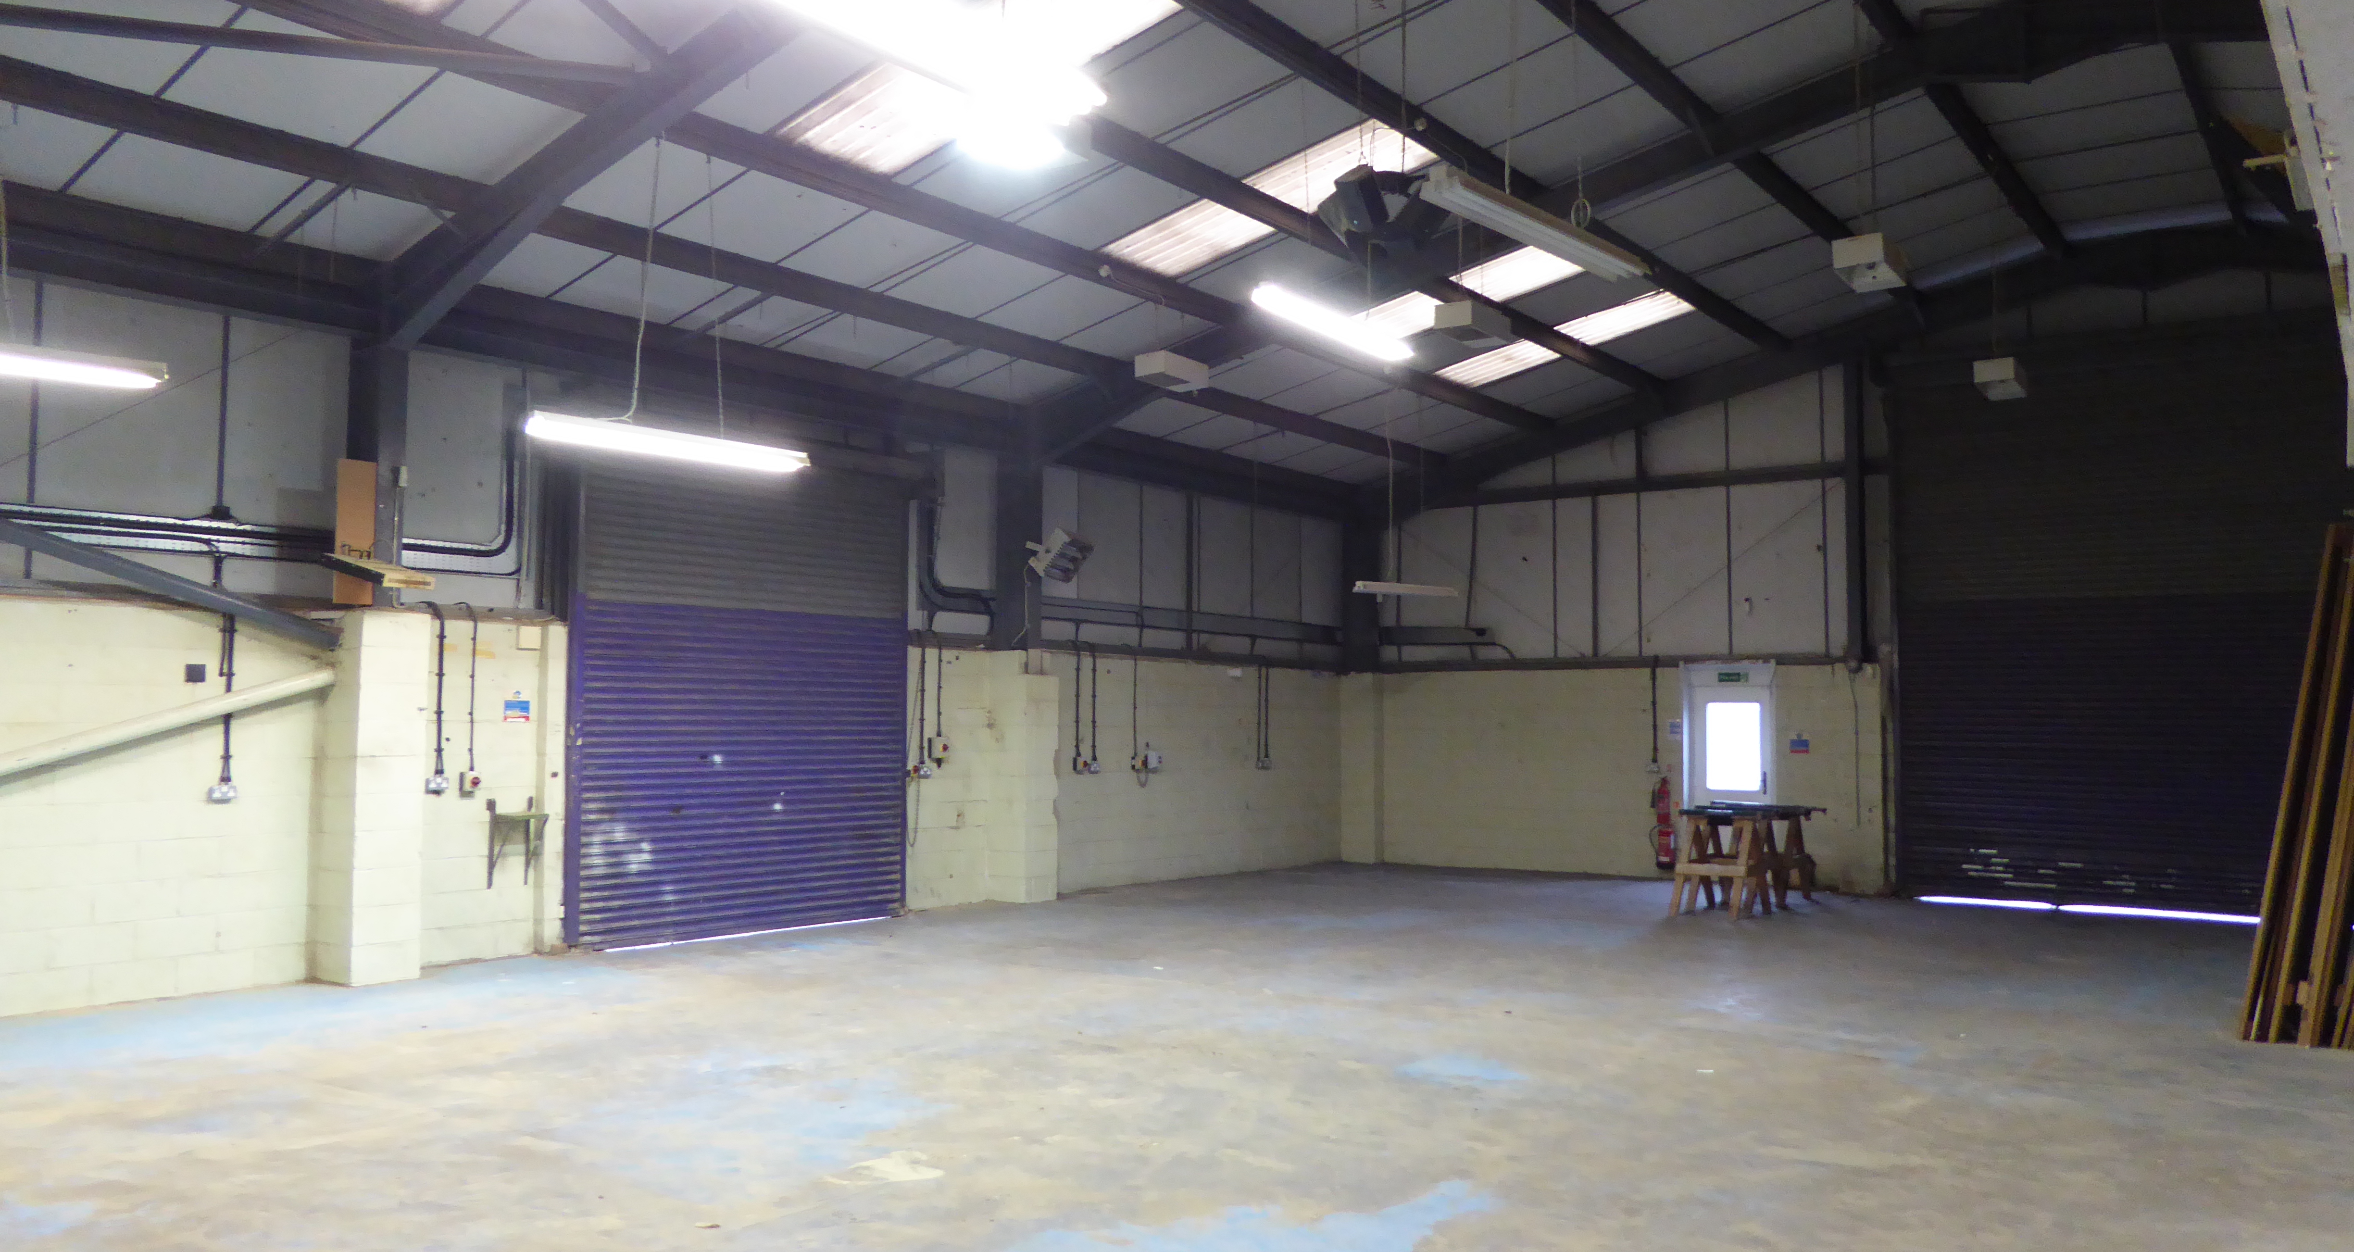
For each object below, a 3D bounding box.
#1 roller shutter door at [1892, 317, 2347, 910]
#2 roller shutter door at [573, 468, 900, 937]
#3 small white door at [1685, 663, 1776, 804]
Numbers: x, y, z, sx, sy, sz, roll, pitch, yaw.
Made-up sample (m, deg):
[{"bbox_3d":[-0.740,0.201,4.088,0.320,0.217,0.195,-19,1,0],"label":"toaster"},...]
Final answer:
[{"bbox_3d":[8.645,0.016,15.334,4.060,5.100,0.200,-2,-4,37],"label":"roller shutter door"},{"bbox_3d":[-3.249,0.507,13.104,0.160,3.680,3.130,-2,-4,37],"label":"roller shutter door"},{"bbox_3d":[5.775,1.551,17.745,0.930,2.270,0.220,-2,-4,37],"label":"small white door"}]

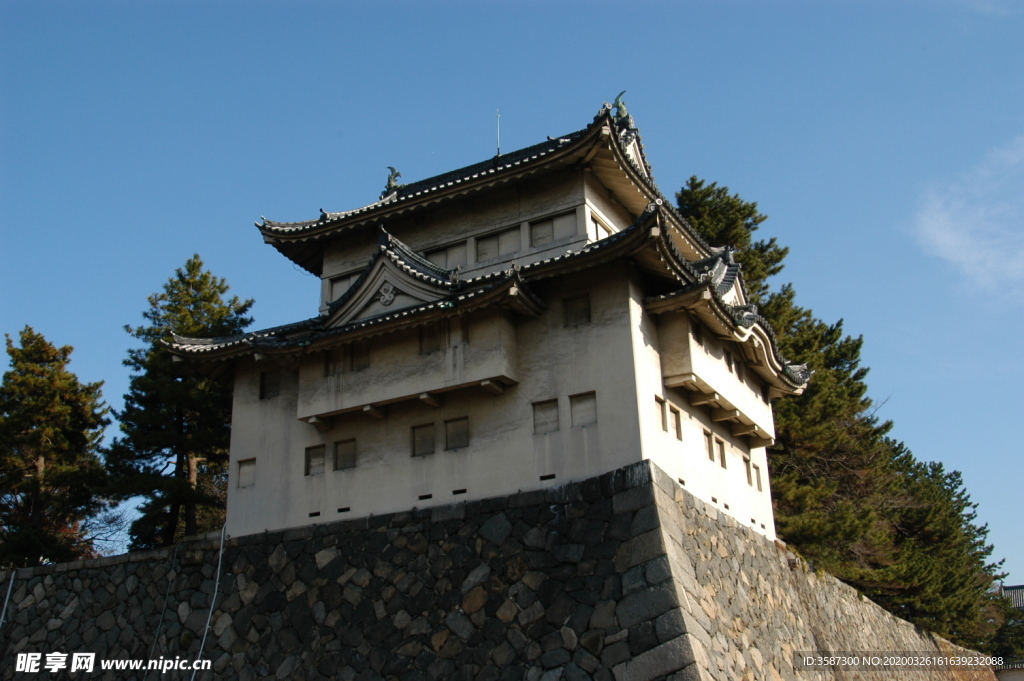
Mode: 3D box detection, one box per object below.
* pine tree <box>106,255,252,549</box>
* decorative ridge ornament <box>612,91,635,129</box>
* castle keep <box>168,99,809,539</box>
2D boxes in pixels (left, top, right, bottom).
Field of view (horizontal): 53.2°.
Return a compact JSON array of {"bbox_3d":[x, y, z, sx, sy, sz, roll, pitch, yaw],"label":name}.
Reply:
[{"bbox_3d":[-13.736,3.061,42.629,6.800,14.400,6.800,5,-22,-17],"label":"pine tree"},{"bbox_3d":[3.912,-8.143,36.365,0.750,1.500,0.450,-13,-24,26],"label":"decorative ridge ornament"},{"bbox_3d":[-0.041,-0.561,35.803,17.150,15.000,15.300,-13,-24,26],"label":"castle keep"}]

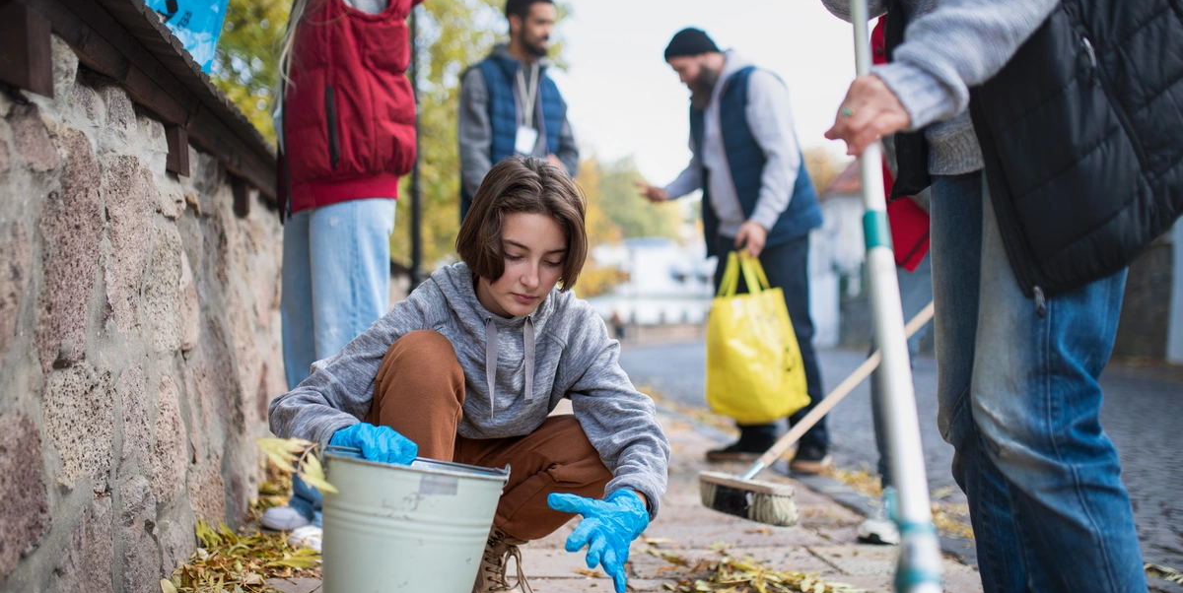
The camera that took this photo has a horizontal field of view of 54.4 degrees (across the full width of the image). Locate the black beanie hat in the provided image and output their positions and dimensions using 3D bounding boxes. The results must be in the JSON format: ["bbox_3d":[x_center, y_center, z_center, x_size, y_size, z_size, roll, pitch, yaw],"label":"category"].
[{"bbox_3d":[0.361,-0.912,4.150,0.205,0.135,0.185,-9,0,-21],"label":"black beanie hat"}]

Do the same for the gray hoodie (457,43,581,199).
[{"bbox_3d":[-0.275,-0.660,4.400,0.500,0.650,0.320,0,-1,-28],"label":"gray hoodie"}]

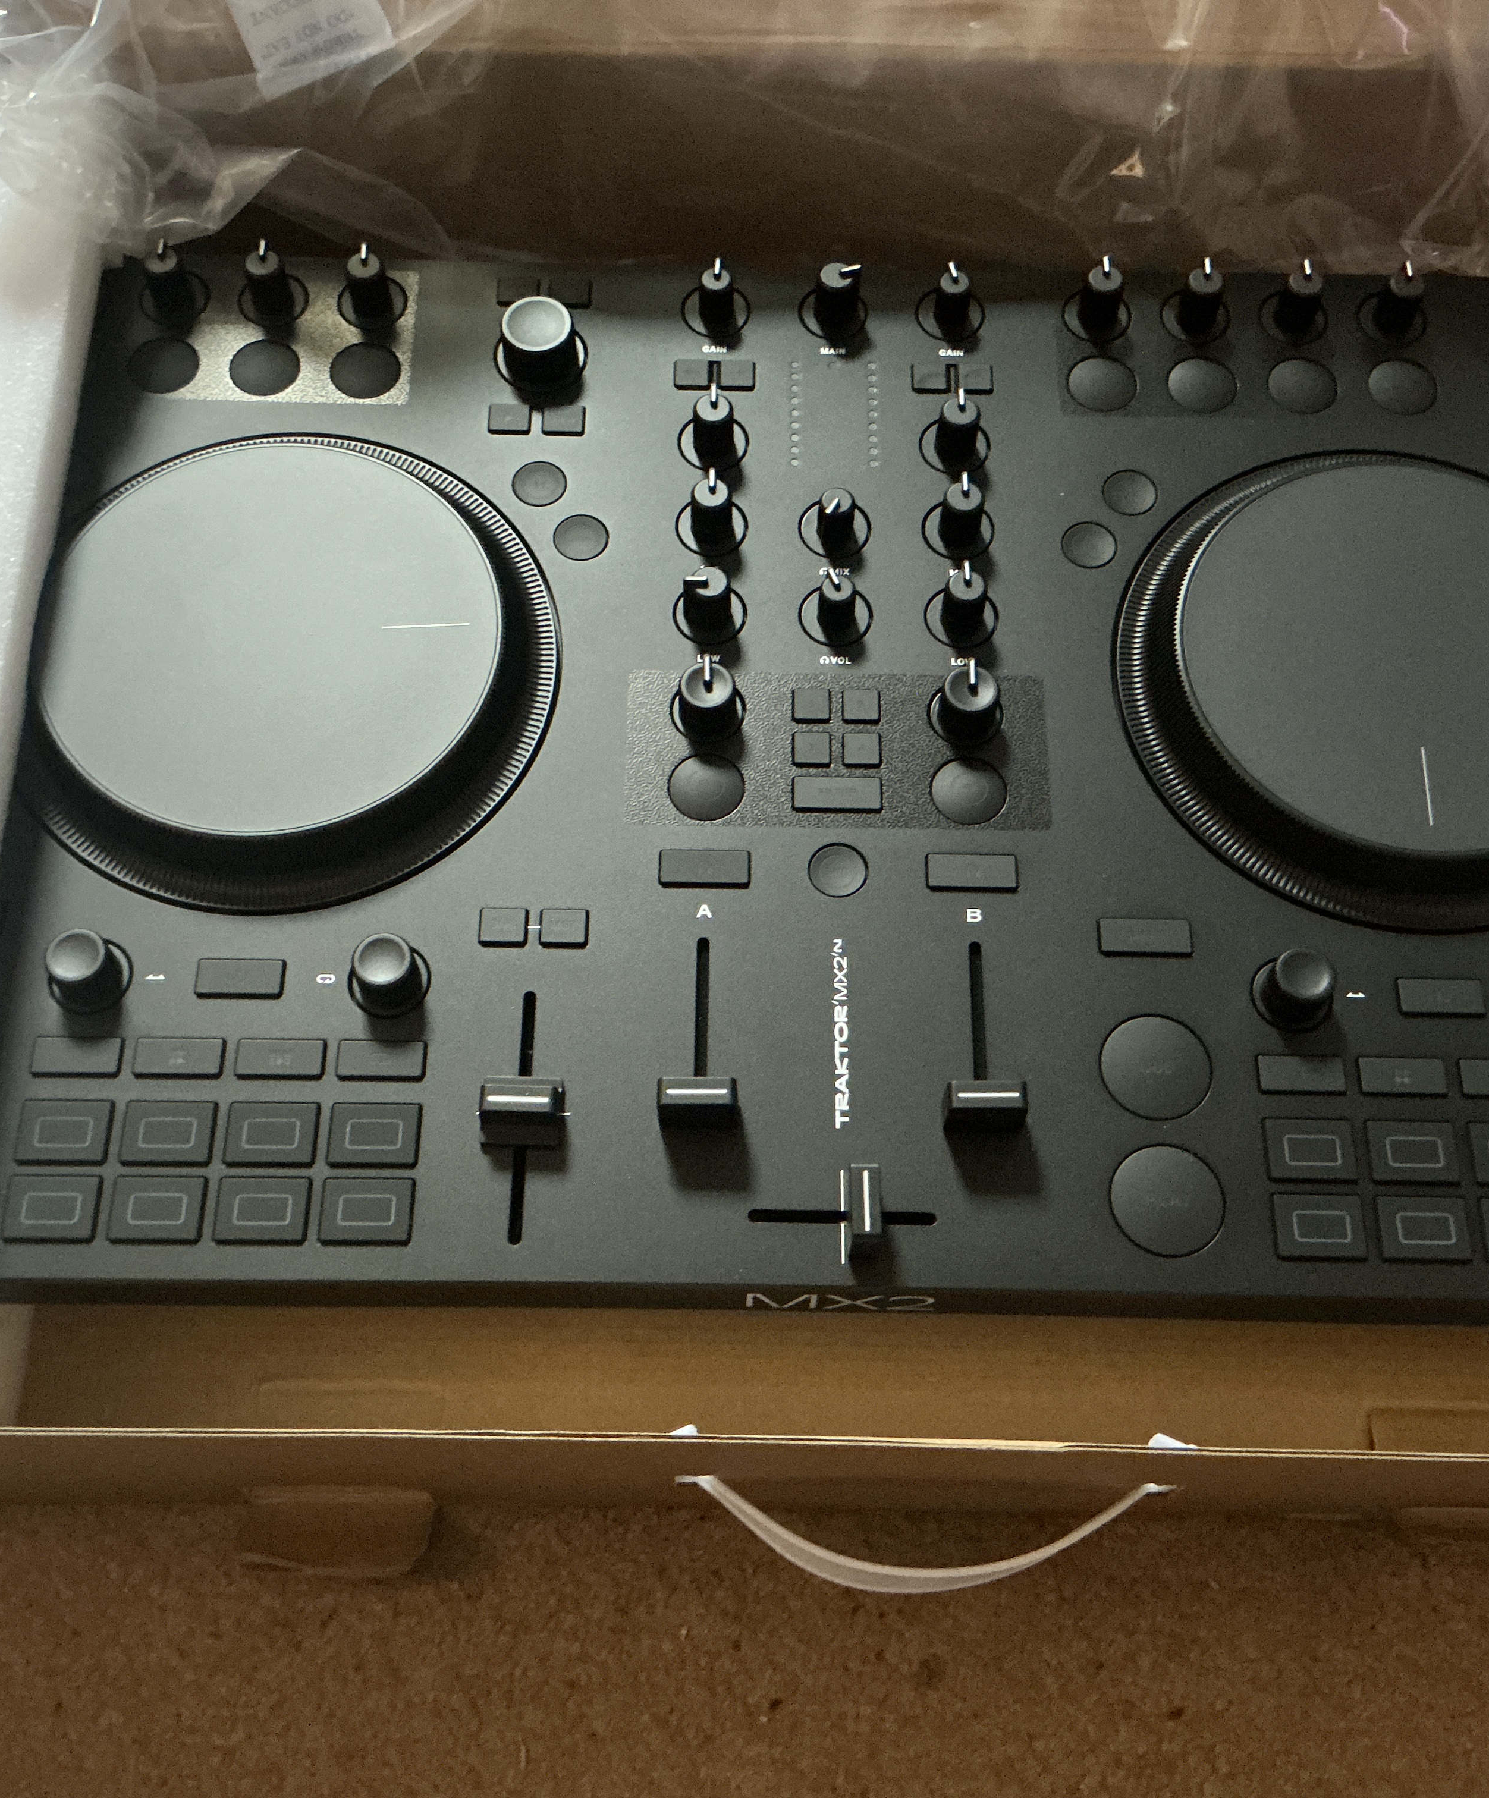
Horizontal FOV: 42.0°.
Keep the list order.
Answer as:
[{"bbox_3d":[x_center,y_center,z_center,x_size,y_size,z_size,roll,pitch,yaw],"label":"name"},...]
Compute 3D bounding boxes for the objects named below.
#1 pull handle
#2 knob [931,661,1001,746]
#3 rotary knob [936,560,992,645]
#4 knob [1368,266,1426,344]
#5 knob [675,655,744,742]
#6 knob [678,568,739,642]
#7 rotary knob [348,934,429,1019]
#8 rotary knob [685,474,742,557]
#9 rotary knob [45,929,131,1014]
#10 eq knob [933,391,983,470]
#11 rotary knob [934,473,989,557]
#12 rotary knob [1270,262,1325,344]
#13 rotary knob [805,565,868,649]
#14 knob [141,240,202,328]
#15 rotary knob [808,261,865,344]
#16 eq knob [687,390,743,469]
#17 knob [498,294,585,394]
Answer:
[{"bbox_3d":[0.043,0.151,0.460,0.115,0.020,0.025,1,67,0],"label":"pull handle"},{"bbox_3d":[0.057,-0.050,0.486,0.019,0.015,0.019,1,65,0],"label":"knob"},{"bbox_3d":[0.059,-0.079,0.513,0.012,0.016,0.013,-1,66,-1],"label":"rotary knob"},{"bbox_3d":[0.189,-0.172,0.557,0.011,0.016,0.012,-4,66,-2],"label":"knob"},{"bbox_3d":[-0.009,-0.051,0.486,0.019,0.015,0.019,1,65,0],"label":"knob"},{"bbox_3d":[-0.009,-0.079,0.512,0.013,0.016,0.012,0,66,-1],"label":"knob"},{"bbox_3d":[-0.087,0.017,0.472,0.016,0.013,0.016,1,67,0],"label":"rotary knob"},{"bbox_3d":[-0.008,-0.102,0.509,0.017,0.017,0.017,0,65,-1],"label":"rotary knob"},{"bbox_3d":[-0.160,0.016,0.468,0.017,0.013,0.017,1,66,0],"label":"rotary knob"},{"bbox_3d":[0.059,-0.131,0.536,0.011,0.015,0.013,1,67,0],"label":"eq knob"},{"bbox_3d":[0.059,-0.105,0.524,0.011,0.016,0.013,1,67,0],"label":"rotary knob"},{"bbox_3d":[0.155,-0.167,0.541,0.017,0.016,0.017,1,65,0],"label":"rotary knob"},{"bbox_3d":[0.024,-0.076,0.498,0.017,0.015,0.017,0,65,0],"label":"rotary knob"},{"bbox_3d":[-0.164,-0.177,0.552,0.011,0.016,0.013,1,67,0],"label":"knob"},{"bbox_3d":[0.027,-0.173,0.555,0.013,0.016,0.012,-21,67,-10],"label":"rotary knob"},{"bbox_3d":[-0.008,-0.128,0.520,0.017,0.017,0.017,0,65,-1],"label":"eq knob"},{"bbox_3d":[-0.058,-0.158,0.547,0.021,0.014,0.021,1,67,0],"label":"knob"}]

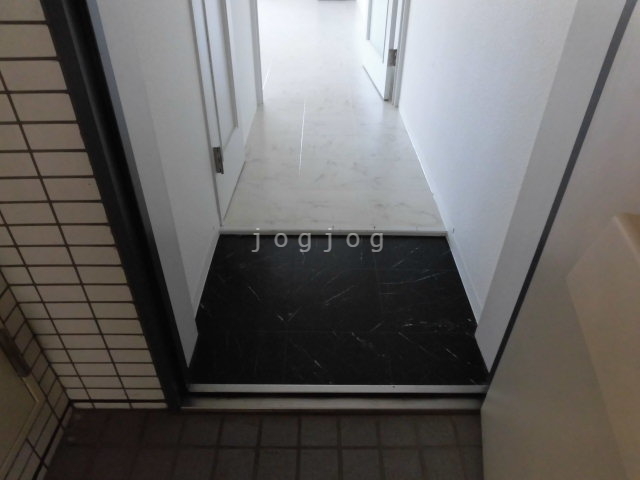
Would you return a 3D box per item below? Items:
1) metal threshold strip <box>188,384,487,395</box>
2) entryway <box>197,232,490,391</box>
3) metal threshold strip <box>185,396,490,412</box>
[{"bbox_3d":[0.053,0.407,1.200,0.821,0.014,0.028,0,35,0],"label":"metal threshold strip"},{"bbox_3d":[0.051,0.195,1.486,0.890,0.030,0.730,0,36,0],"label":"entryway"},{"bbox_3d":[0.043,0.442,1.186,0.813,0.016,0.034,0,35,0],"label":"metal threshold strip"}]

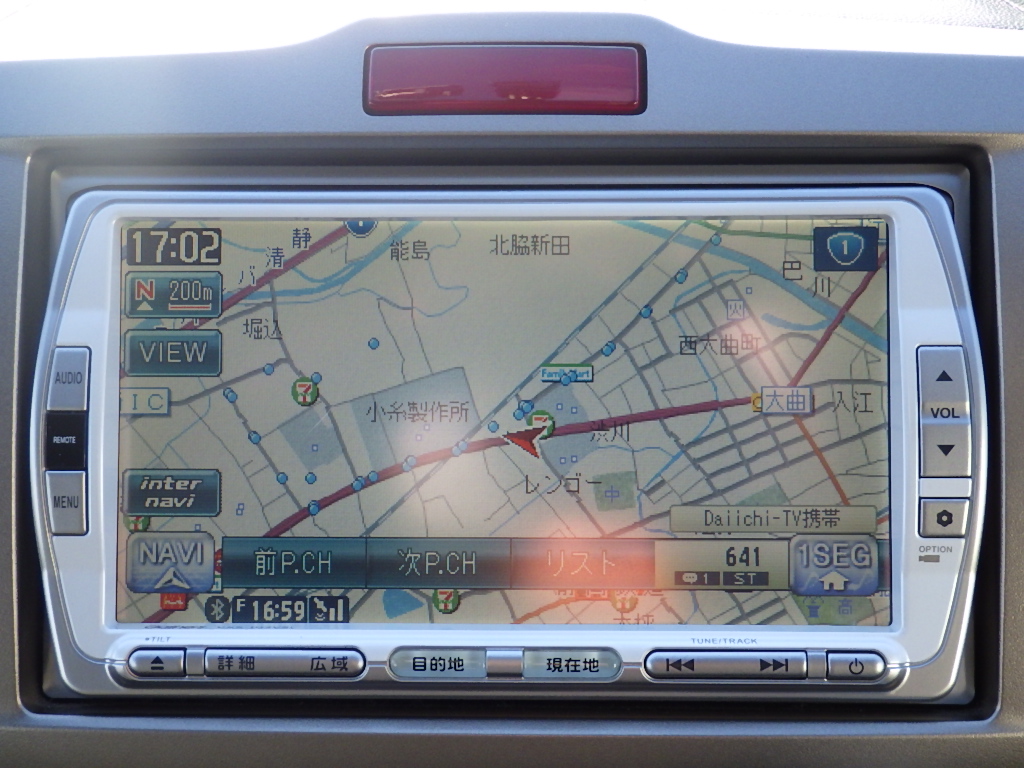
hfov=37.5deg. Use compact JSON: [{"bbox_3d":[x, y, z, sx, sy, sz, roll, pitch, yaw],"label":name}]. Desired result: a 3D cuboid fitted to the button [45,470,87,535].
[{"bbox_3d":[-0.090,0.024,0.304,0.008,0.013,0.004,0,-3,1],"label":"button"}]

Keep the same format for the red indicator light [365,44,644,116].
[{"bbox_3d":[-0.002,-0.061,0.301,0.056,0.015,0.005,0,-22,0],"label":"red indicator light"}]

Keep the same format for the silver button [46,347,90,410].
[{"bbox_3d":[-0.090,-0.001,0.304,0.008,0.013,0.004,0,-3,1],"label":"silver button"}]

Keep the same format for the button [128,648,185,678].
[{"bbox_3d":[-0.071,0.056,0.302,0.011,0.005,0.004,0,-3,1],"label":"button"}]

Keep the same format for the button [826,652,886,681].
[{"bbox_3d":[0.069,0.056,0.300,0.012,0.006,0.004,0,-3,1],"label":"button"}]

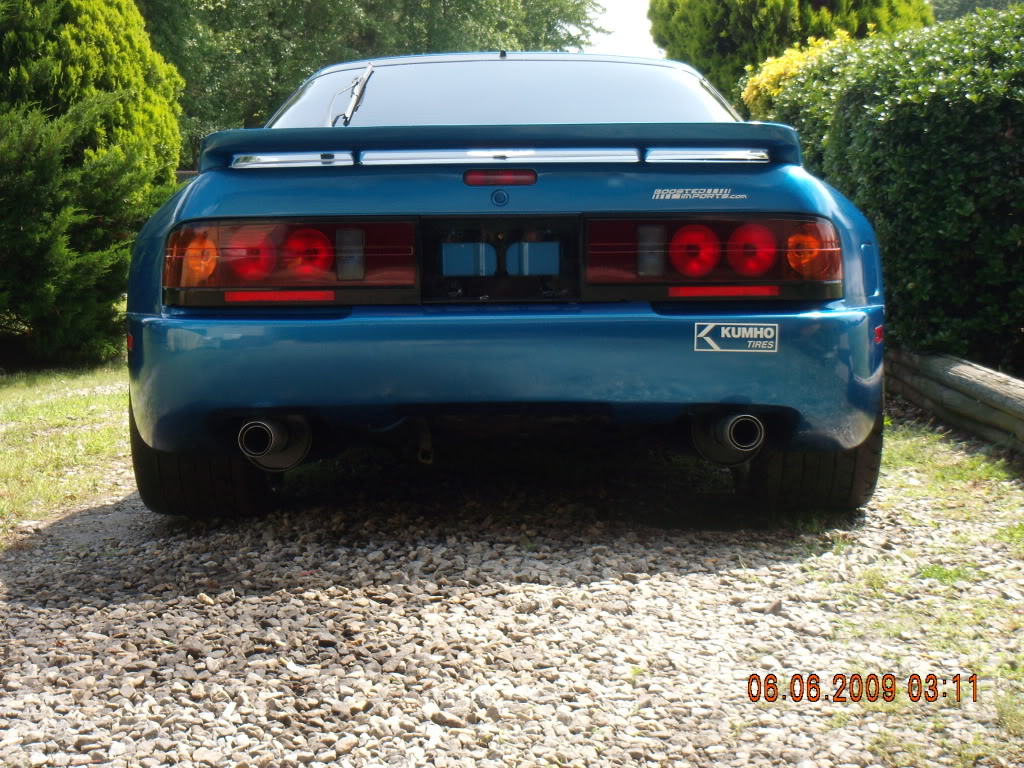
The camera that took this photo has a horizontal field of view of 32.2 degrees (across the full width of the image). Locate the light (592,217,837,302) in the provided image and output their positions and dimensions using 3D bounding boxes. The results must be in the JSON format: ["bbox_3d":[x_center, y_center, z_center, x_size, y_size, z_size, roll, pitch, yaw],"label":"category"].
[{"bbox_3d":[0.446,-0.272,3.896,0.565,0.188,0.130,0,10,0],"label":"light"}]

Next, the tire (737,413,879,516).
[{"bbox_3d":[0.775,0.016,4.742,0.300,0.635,0.635,0,10,0],"label":"tire"}]

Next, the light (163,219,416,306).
[{"bbox_3d":[-0.490,-0.265,3.896,0.565,0.188,0.130,0,10,0],"label":"light"}]

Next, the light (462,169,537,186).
[{"bbox_3d":[-0.029,-0.447,3.860,0.160,0.042,0.040,0,10,0],"label":"light"}]

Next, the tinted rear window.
[{"bbox_3d":[-0.028,-0.712,4.616,1.190,0.120,0.970,0,25,0],"label":"tinted rear window"}]

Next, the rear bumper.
[{"bbox_3d":[-0.018,-0.036,4.052,1.790,0.350,0.520,0,10,0],"label":"rear bumper"}]

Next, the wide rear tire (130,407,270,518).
[{"bbox_3d":[-0.800,0.029,4.742,0.300,0.635,0.635,0,10,0],"label":"wide rear tire"}]

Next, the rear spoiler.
[{"bbox_3d":[-0.026,-0.536,4.007,1.360,0.110,0.250,0,10,0],"label":"rear spoiler"}]

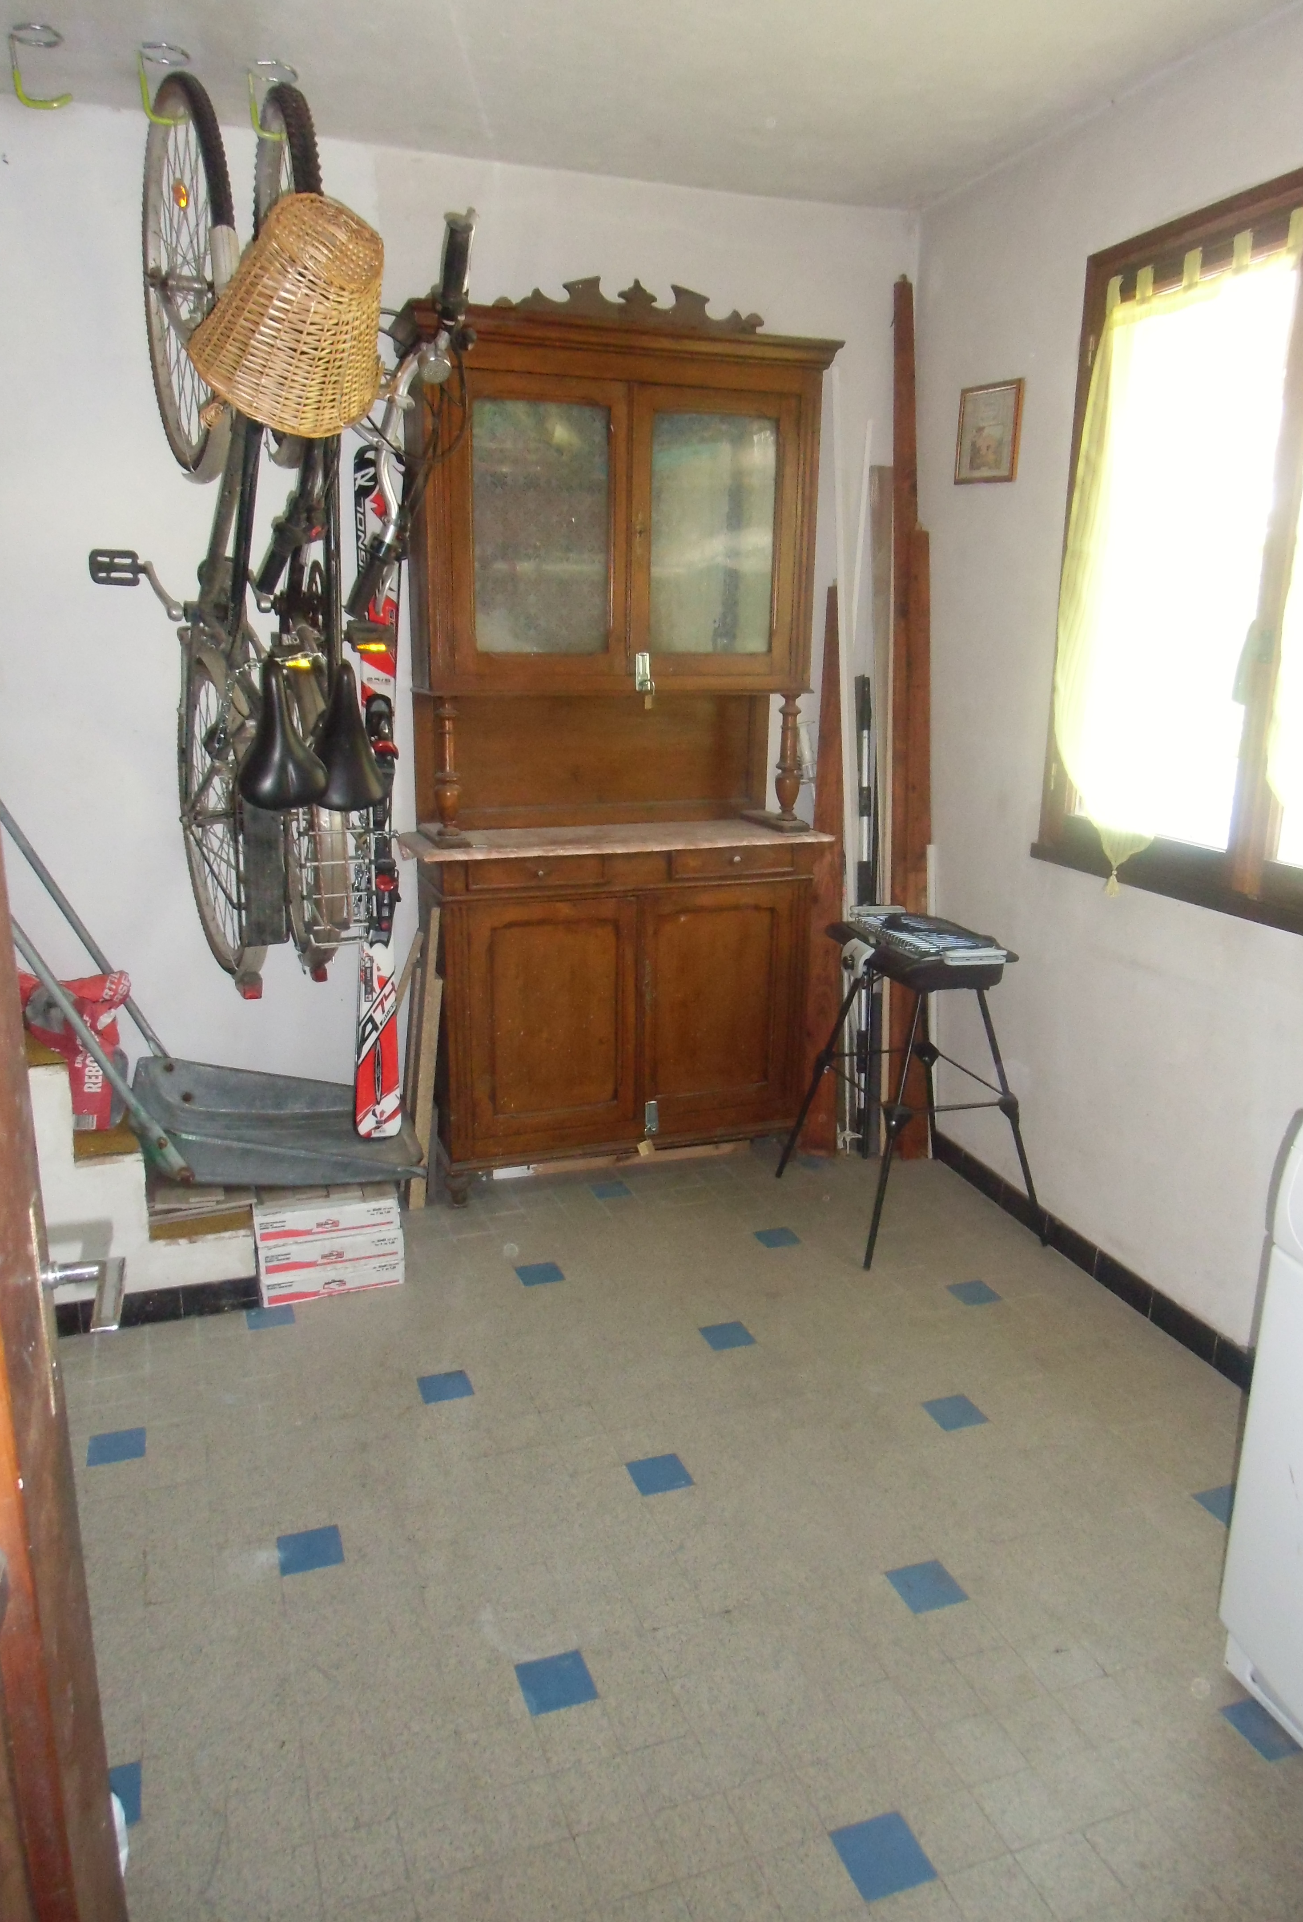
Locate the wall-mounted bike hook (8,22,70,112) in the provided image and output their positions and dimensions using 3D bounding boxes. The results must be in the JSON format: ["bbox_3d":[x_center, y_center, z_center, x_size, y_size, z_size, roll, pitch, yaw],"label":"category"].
[{"bbox_3d":[-1.165,-1.701,2.550,0.107,0.120,0.103,-4,15,-19],"label":"wall-mounted bike hook"}]

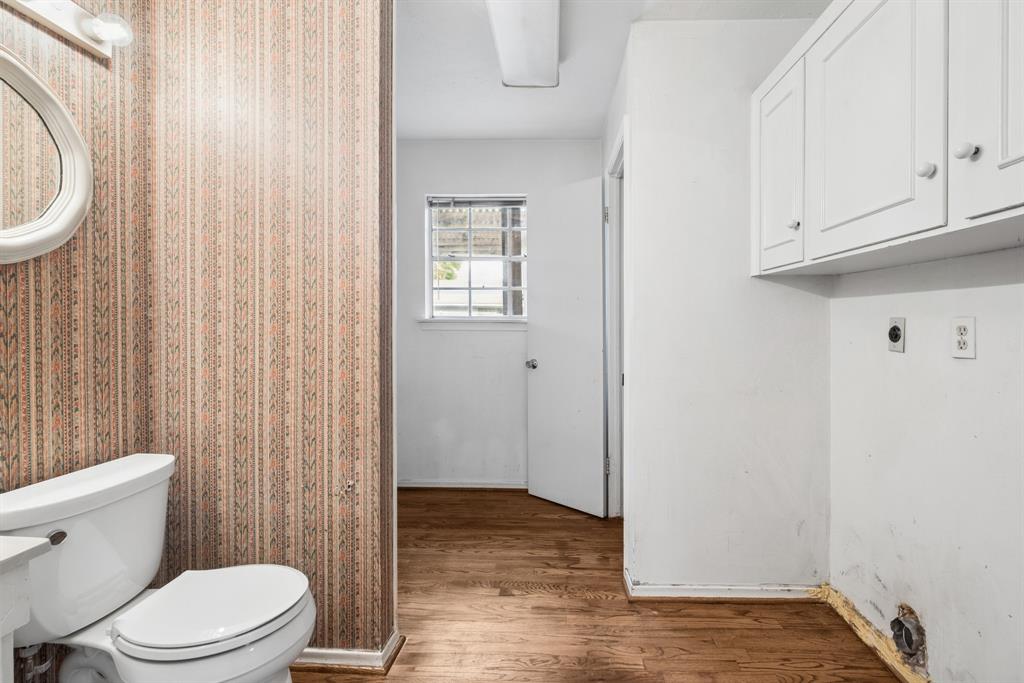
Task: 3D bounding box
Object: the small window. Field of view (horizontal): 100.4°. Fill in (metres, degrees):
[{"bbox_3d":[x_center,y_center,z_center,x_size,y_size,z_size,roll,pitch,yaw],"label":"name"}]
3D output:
[{"bbox_3d":[-0.177,-0.596,2.990,0.845,0.860,0.100,0,1,2],"label":"small window"}]

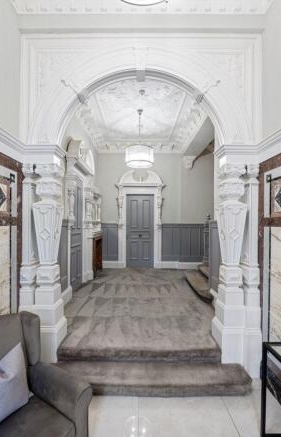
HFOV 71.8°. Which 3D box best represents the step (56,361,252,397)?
[{"bbox_3d":[0.000,1.621,1.955,2.100,0.168,0.280,0,0,0],"label":"step"}]

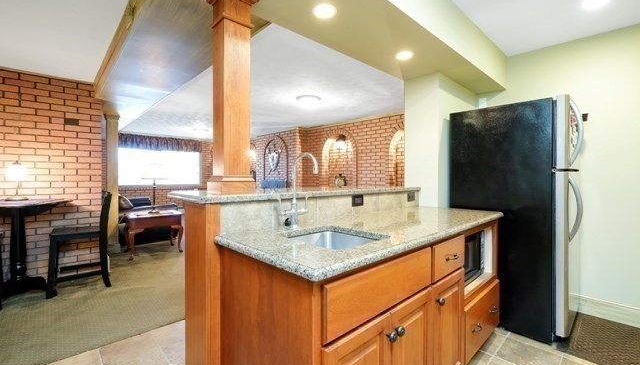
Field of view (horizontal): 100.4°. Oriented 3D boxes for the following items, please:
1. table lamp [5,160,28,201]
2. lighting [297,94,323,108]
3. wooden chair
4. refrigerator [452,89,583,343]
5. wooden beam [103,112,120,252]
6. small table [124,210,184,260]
[{"bbox_3d":[-3.011,-0.018,2.658,0.161,0.375,0.161,-1,1,-42],"label":"table lamp"},{"bbox_3d":[-0.161,-1.191,3.988,0.380,0.115,0.380,0,1,0],"label":"lighting"},{"bbox_3d":[-2.569,0.611,2.871,0.500,1.006,0.495,-1,1,-42],"label":"wooden chair"},{"bbox_3d":[1.677,0.261,2.268,0.747,1.690,0.804,-1,1,-42],"label":"refrigerator"},{"bbox_3d":[-3.249,-0.025,4.178,0.184,2.242,0.184,-1,1,-42],"label":"wooden beam"},{"bbox_3d":[-2.629,0.798,4.229,0.753,0.590,0.586,-1,1,-42],"label":"small table"}]

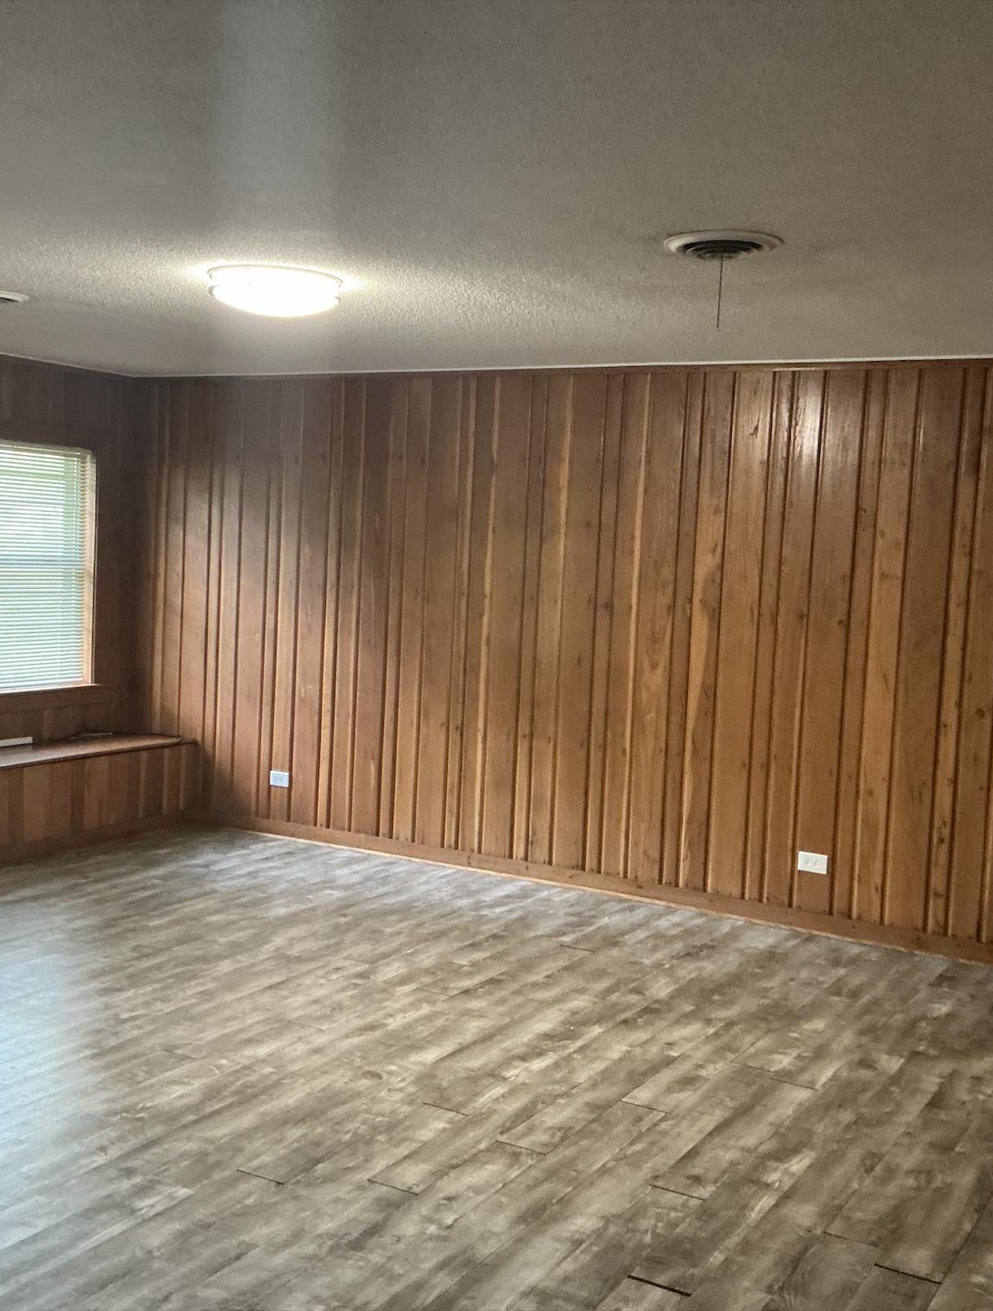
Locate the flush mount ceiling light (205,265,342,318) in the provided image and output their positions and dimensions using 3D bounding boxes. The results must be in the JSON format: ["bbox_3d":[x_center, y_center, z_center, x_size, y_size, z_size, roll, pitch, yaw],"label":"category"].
[{"bbox_3d":[-0.743,-1.220,4.760,0.446,0.092,0.446,3,4,0],"label":"flush mount ceiling light"}]

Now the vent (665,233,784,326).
[{"bbox_3d":[0.623,-1.023,3.919,0.324,0.230,0.324,5,5,29],"label":"vent"}]

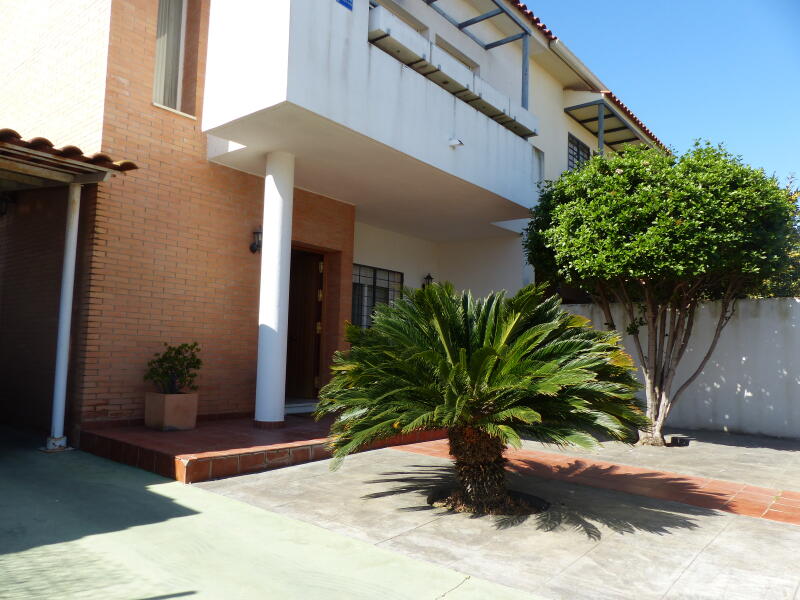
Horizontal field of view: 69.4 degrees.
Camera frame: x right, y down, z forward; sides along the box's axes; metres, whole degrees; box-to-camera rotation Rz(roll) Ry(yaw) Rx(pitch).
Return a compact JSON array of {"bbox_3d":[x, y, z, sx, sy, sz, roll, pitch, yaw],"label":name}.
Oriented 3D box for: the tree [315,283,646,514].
[{"bbox_3d":[0.595,0.665,4.094,2.171,1.516,2.171,-2,-6,40],"label":"tree"}]

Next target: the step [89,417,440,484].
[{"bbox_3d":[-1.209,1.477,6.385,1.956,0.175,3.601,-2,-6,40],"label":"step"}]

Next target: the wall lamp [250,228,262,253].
[{"bbox_3d":[-1.746,-0.747,7.204,0.226,0.328,0.193,-2,-6,40],"label":"wall lamp"}]

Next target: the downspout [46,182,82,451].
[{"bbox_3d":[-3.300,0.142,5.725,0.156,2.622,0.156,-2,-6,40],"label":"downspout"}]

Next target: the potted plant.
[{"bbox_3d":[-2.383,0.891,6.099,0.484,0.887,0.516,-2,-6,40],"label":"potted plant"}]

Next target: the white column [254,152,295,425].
[{"bbox_3d":[-1.379,-0.126,6.422,0.302,3.017,0.302,1,-5,0],"label":"white column"}]

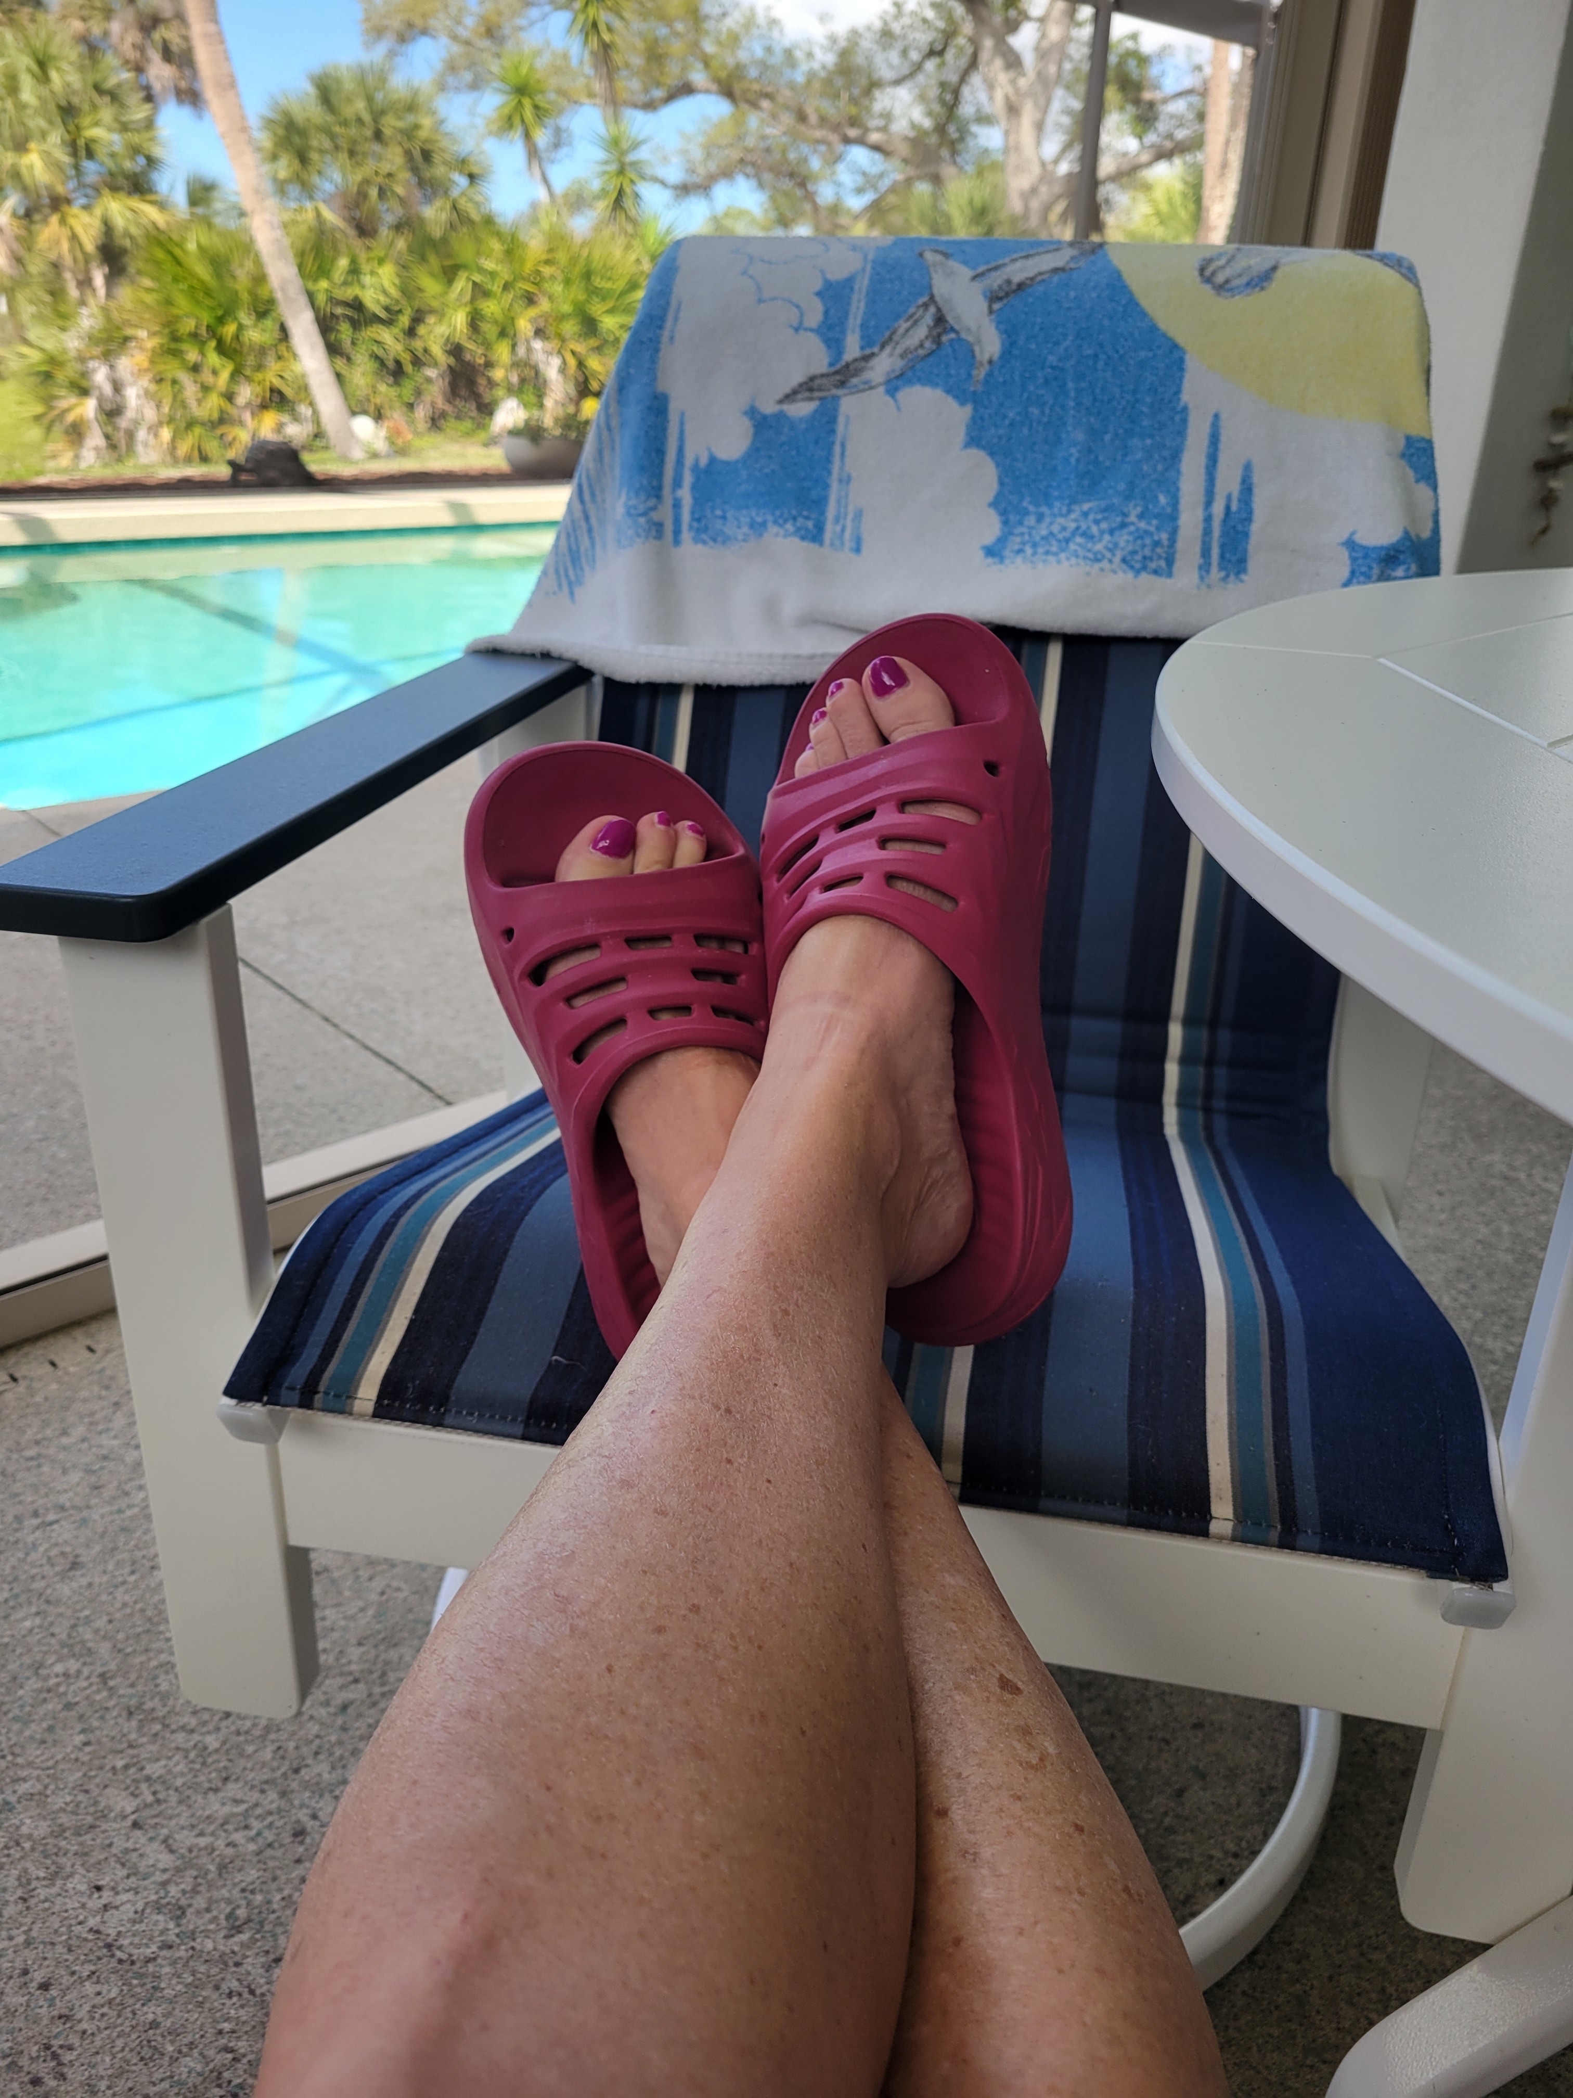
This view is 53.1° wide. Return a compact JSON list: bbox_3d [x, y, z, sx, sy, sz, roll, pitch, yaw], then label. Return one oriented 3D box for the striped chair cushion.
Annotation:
[{"bbox_3d":[0.086,-0.171,0.876,0.515,0.520,0.741,5,25,9],"label":"striped chair cushion"}]

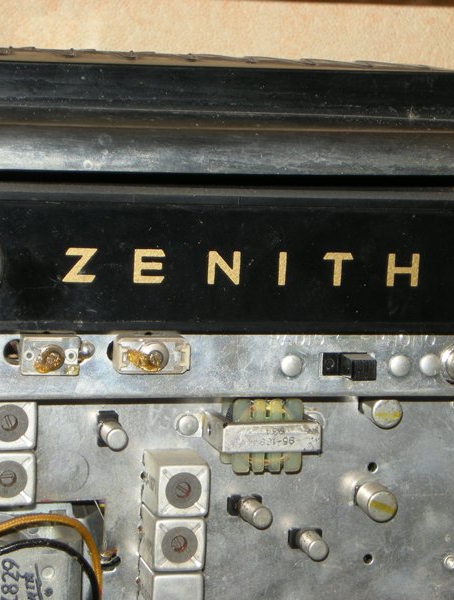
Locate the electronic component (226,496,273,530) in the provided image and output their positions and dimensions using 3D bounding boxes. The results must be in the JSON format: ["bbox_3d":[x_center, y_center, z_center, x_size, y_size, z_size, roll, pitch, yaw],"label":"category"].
[{"bbox_3d":[0.007,0.056,0.615,0.009,0.018,0.006,0,98,-13],"label":"electronic component"}]

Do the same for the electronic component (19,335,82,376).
[{"bbox_3d":[-0.047,0.014,0.620,0.015,0.008,0.011,0,99,-15],"label":"electronic component"}]

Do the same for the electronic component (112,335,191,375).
[{"bbox_3d":[-0.020,0.014,0.627,0.020,0.008,0.010,0,99,-15],"label":"electronic component"}]

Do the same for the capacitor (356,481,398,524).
[{"bbox_3d":[0.040,0.054,0.626,0.008,0.011,0.008,0,98,-13],"label":"capacitor"}]

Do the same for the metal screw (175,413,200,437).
[{"bbox_3d":[-0.011,0.035,0.655,0.006,0.002,0.006,0,99,-15],"label":"metal screw"}]

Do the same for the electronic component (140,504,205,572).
[{"bbox_3d":[-0.014,0.062,0.611,0.014,0.017,0.014,0,98,-13],"label":"electronic component"}]

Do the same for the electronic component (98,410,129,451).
[{"bbox_3d":[-0.032,0.037,0.647,0.006,0.012,0.009,0,99,-15],"label":"electronic component"}]

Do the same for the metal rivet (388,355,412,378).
[{"bbox_3d":[0.051,0.019,0.693,0.006,0.003,0.006,0,100,-16],"label":"metal rivet"}]

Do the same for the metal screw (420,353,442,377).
[{"bbox_3d":[0.052,0.017,0.604,0.006,0.003,0.006,0,98,-13],"label":"metal screw"}]

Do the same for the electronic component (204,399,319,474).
[{"bbox_3d":[0.009,0.034,0.610,0.026,0.021,0.019,0,98,-13],"label":"electronic component"}]

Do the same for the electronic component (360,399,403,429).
[{"bbox_3d":[0.044,0.031,0.665,0.008,0.012,0.008,0,99,-15],"label":"electronic component"}]

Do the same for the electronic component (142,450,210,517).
[{"bbox_3d":[-0.014,0.051,0.651,0.014,0.017,0.015,0,99,-15],"label":"electronic component"}]

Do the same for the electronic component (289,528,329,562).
[{"bbox_3d":[0.024,0.069,0.667,0.010,0.012,0.006,0,99,-15],"label":"electronic component"}]

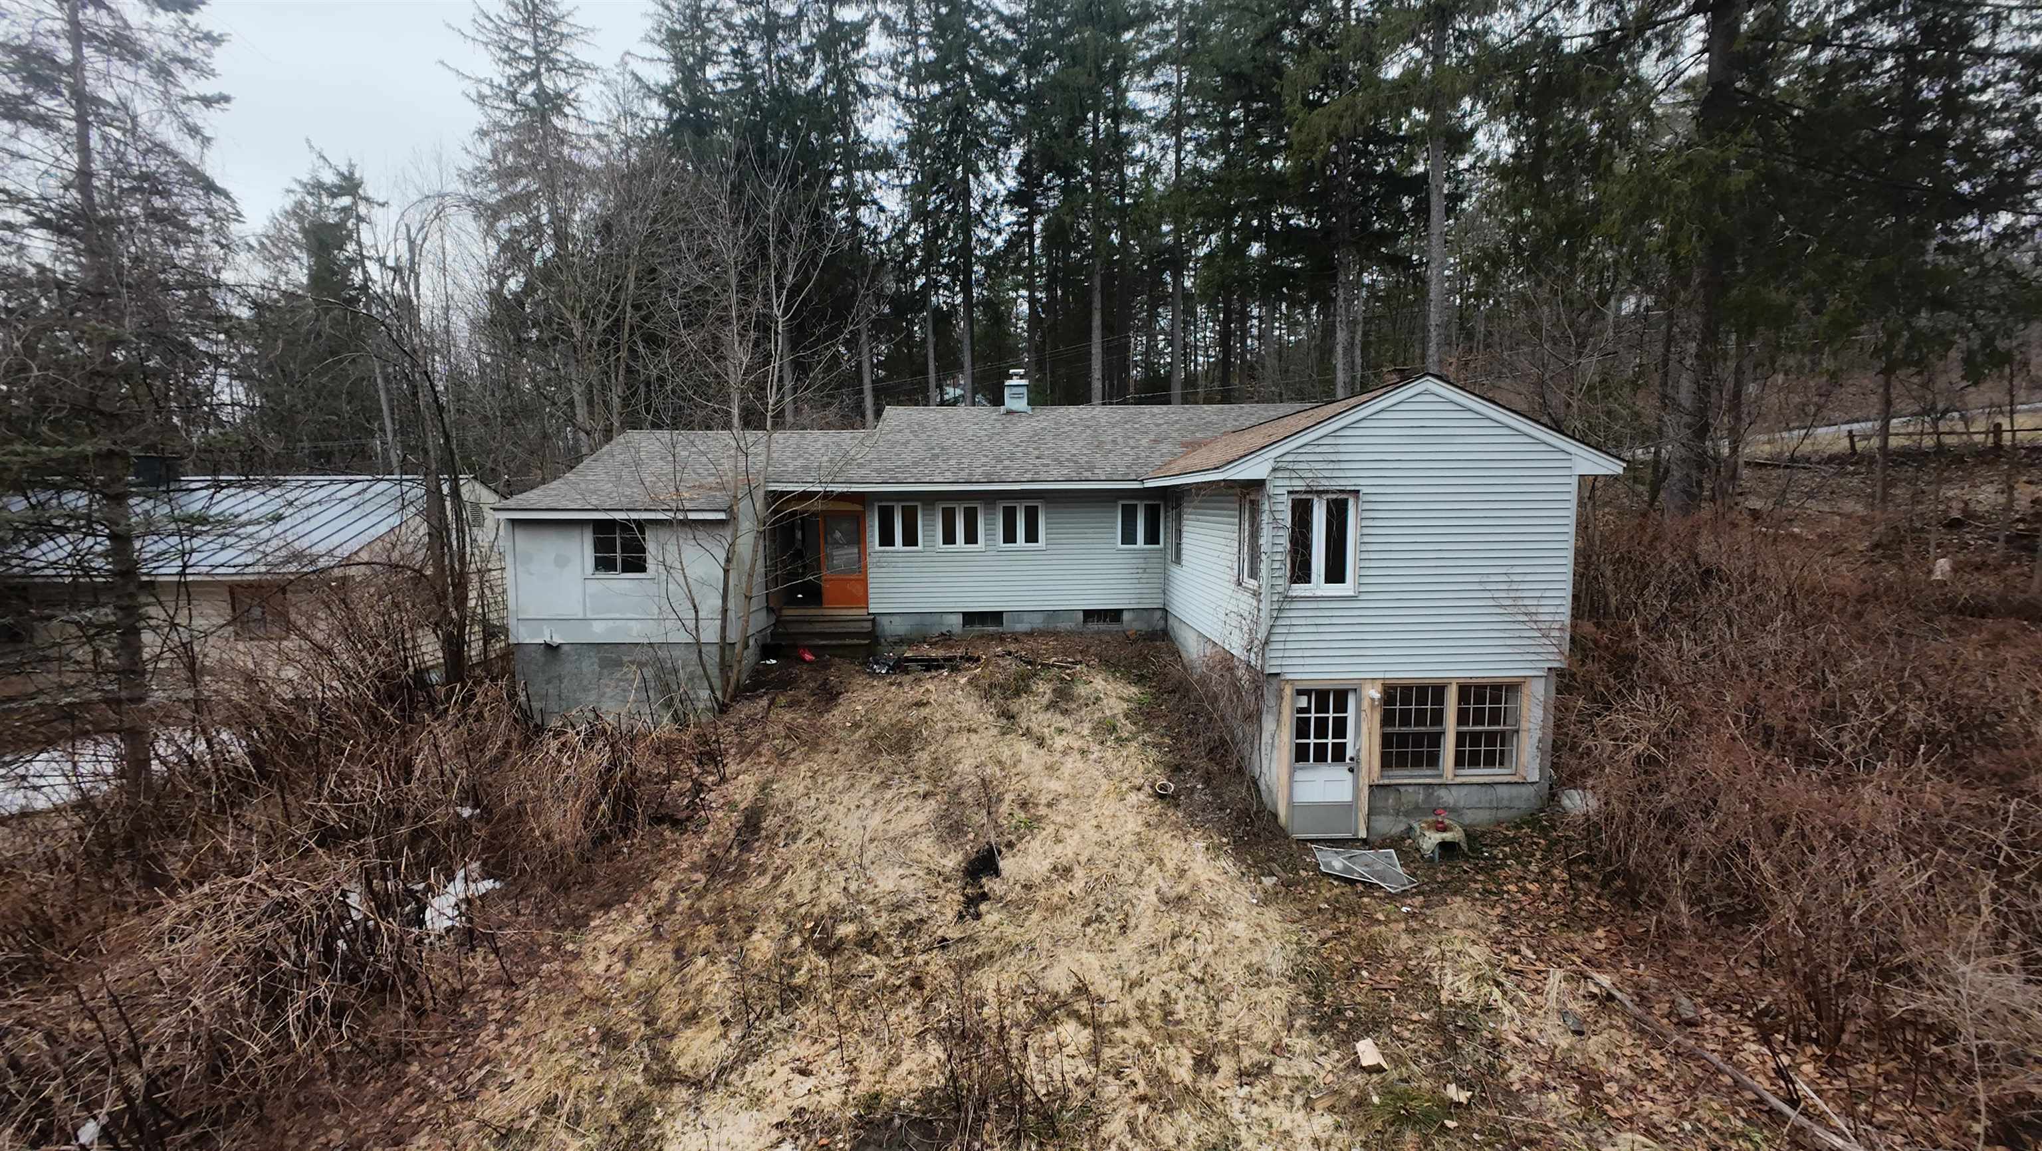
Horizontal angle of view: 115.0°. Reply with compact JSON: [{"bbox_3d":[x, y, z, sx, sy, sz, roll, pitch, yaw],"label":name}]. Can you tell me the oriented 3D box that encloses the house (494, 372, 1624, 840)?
[{"bbox_3d":[-0.476,-0.467,13.646,15.600,6.900,11.550,-1,6,-2],"label":"house"}]

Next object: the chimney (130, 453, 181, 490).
[{"bbox_3d":[-19.986,-2.394,15.052,0.609,0.726,0.450,-1,6,-2],"label":"chimney"}]

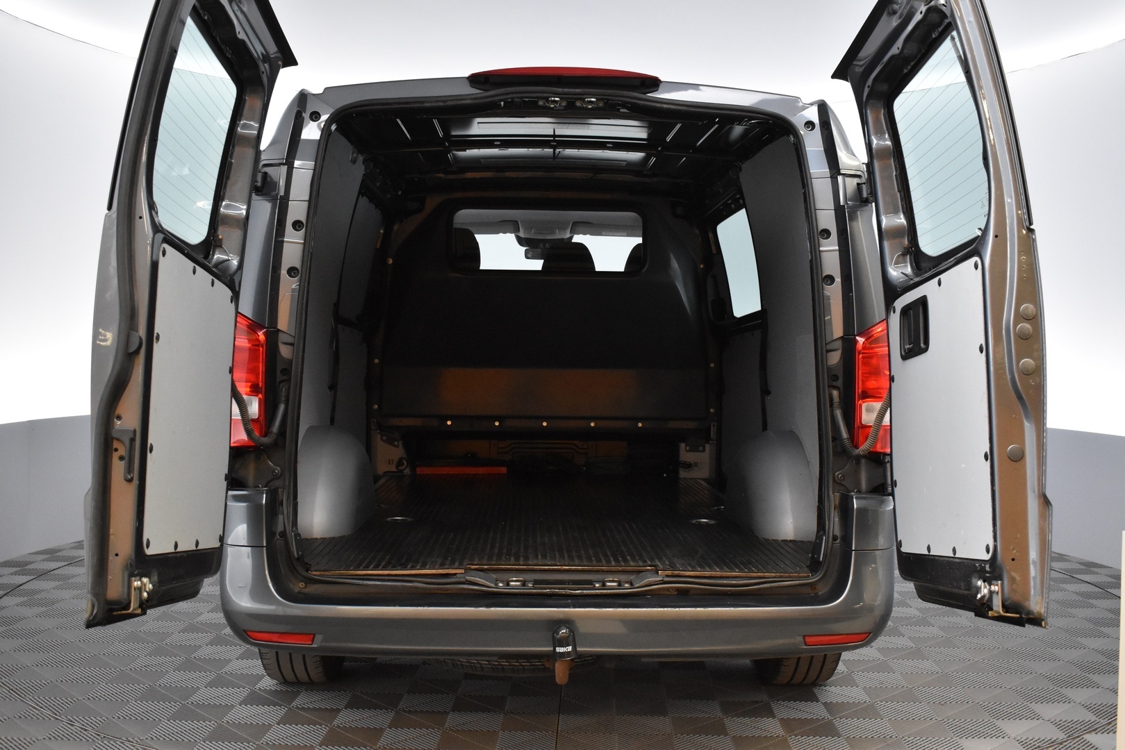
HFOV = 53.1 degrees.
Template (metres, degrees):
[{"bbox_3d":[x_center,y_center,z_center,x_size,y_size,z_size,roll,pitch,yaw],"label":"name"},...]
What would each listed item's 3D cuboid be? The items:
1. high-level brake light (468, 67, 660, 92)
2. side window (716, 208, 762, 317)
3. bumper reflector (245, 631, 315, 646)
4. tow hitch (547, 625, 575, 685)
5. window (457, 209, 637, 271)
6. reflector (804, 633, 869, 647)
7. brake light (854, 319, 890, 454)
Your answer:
[{"bbox_3d":[0.005,-0.798,3.030,0.515,0.058,0.085,1,1,-2],"label":"high-level brake light"},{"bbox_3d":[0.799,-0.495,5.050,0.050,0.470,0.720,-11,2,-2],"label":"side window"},{"bbox_3d":[-0.696,0.649,2.770,0.176,0.034,0.035,1,1,14],"label":"bumper reflector"},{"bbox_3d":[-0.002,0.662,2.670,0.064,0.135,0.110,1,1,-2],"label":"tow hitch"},{"bbox_3d":[-0.070,-0.608,5.100,0.870,0.290,0.040,1,1,-2],"label":"window"},{"bbox_3d":[0.685,0.663,2.810,0.172,0.034,0.035,0,1,-18],"label":"reflector"},{"bbox_3d":[0.834,0.027,2.985,0.150,0.375,0.160,1,1,-10],"label":"brake light"}]

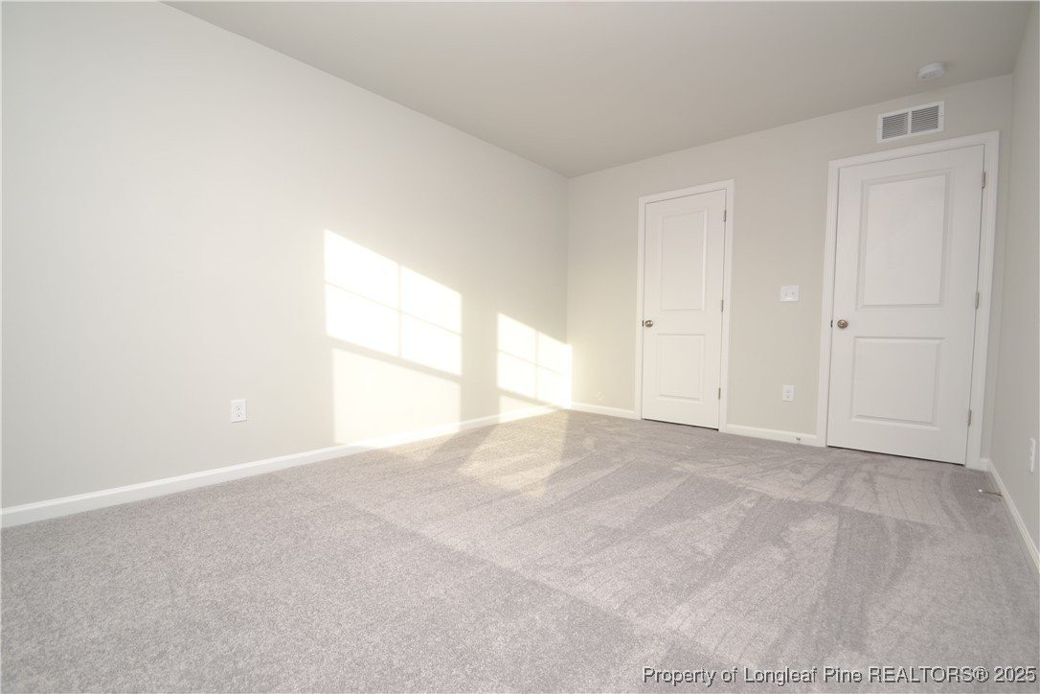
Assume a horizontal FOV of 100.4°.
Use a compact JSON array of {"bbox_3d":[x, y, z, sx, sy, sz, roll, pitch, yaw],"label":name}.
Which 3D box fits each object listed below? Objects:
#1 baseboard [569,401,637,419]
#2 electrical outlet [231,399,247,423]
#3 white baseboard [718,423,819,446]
[{"bbox_3d":[0.816,0.641,4.408,0.769,0.083,0.015,3,3,38],"label":"baseboard"},{"bbox_3d":[-1.576,0.360,2.432,0.008,0.124,0.077,3,4,43],"label":"electrical outlet"},{"bbox_3d":[1.991,0.698,3.474,0.673,0.085,0.015,3,3,38],"label":"white baseboard"}]

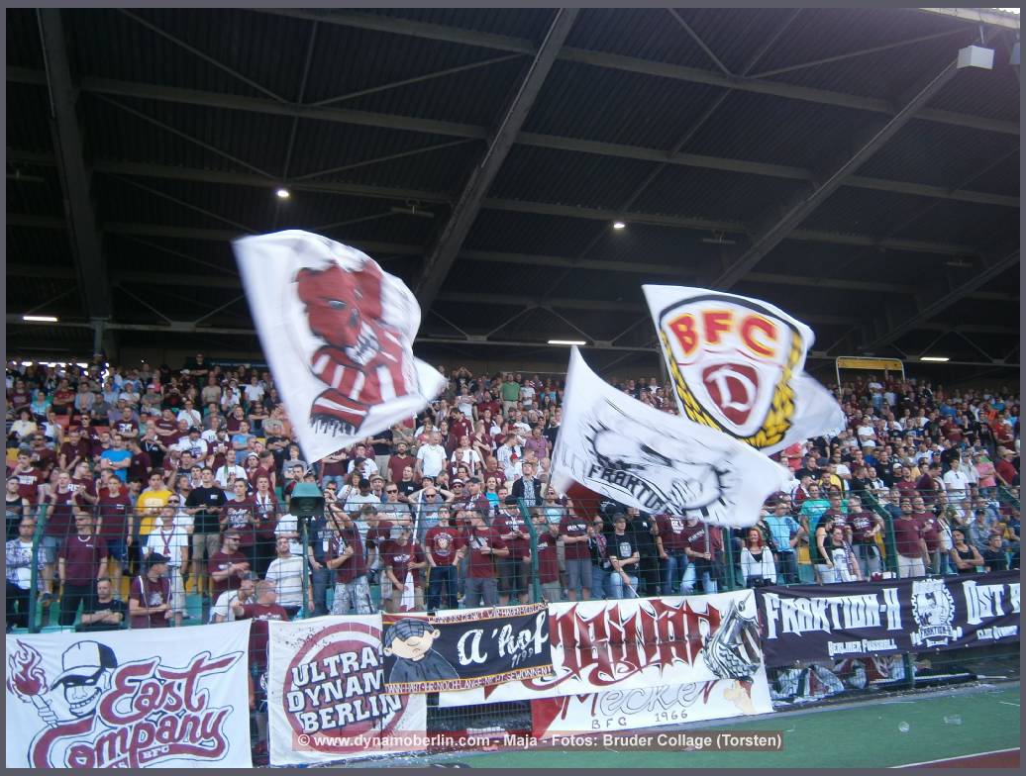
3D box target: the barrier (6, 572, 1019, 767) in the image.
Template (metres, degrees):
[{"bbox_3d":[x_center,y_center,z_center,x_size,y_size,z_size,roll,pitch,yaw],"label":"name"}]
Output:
[{"bbox_3d":[1.042,2.951,9.903,11.520,1.380,0.200,1,-11,-19],"label":"barrier"}]

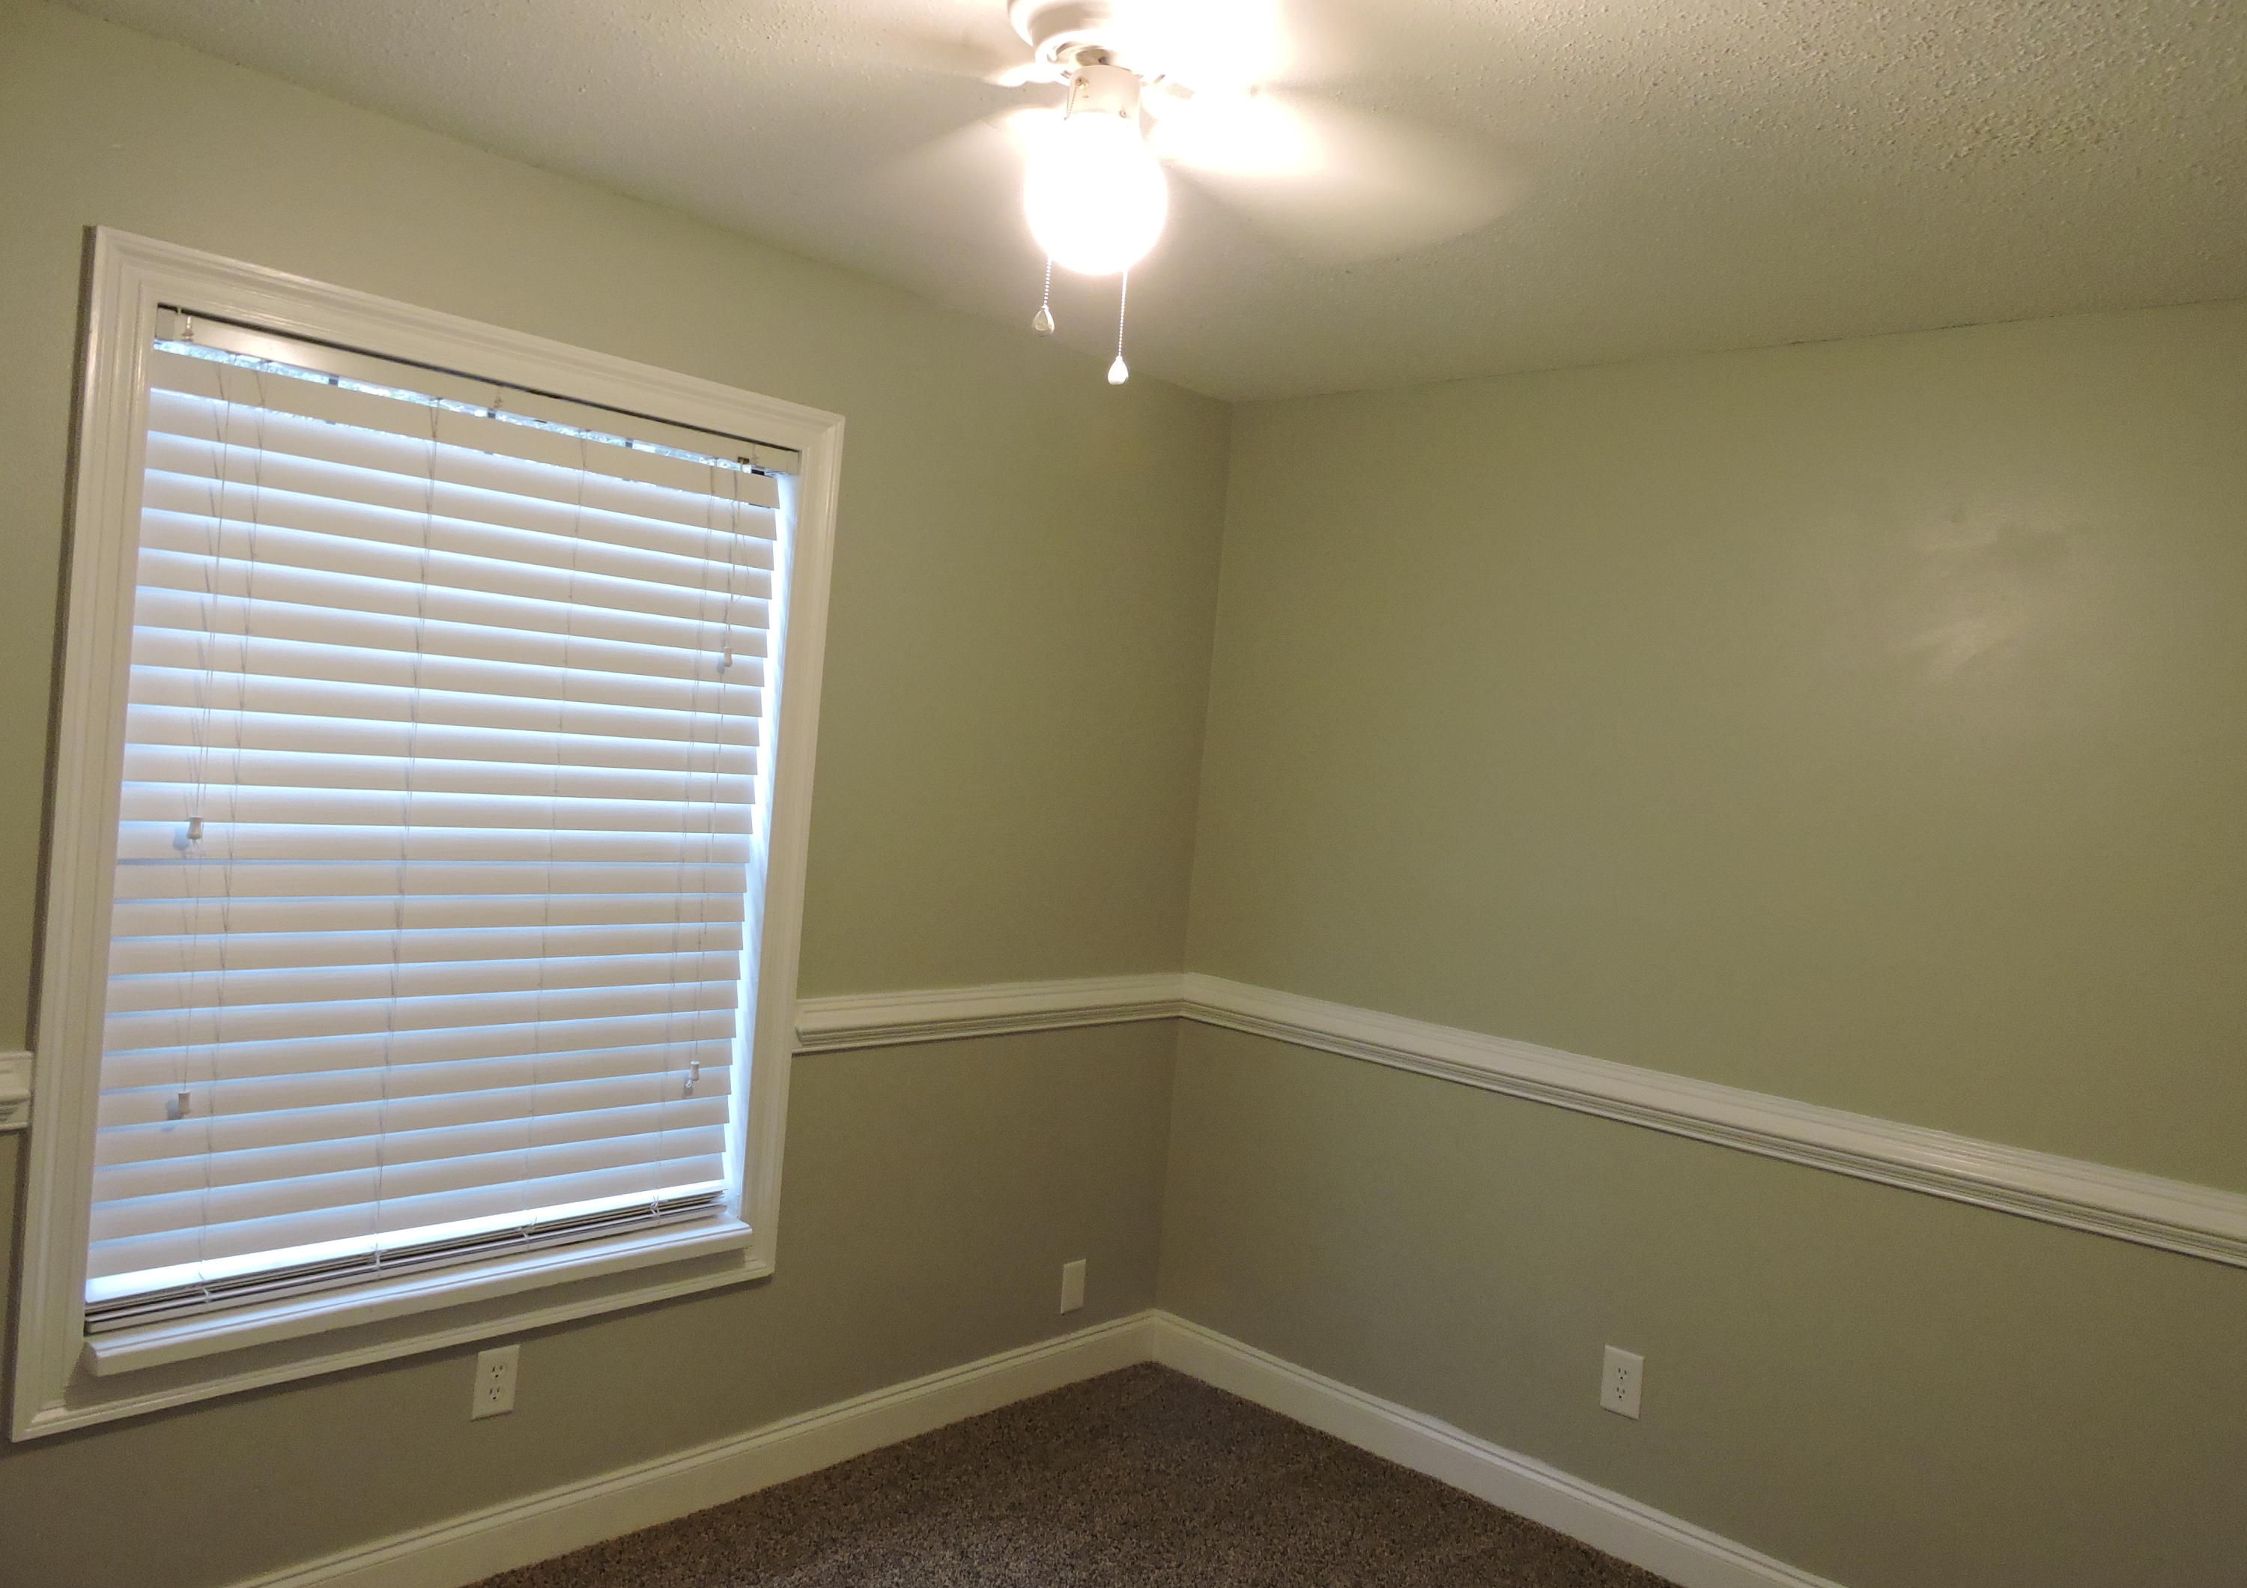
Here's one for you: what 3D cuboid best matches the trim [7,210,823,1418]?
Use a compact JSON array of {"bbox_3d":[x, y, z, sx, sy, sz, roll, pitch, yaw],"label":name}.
[{"bbox_3d":[-1.037,0.084,2.596,0.085,1.690,1.250,6,2,43],"label":"trim"}]

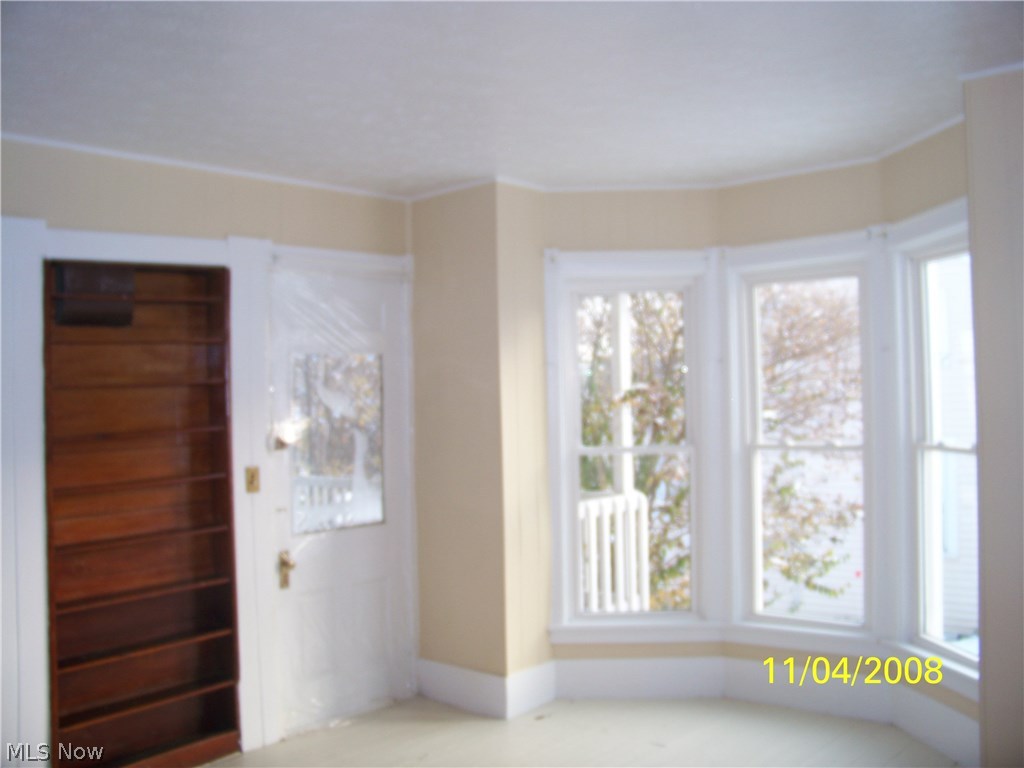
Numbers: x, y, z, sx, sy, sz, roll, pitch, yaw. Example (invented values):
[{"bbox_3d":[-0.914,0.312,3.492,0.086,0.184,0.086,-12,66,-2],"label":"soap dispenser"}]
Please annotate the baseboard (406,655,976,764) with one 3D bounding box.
[{"bbox_3d":[0.816,1.486,4.609,2.695,0.200,0.930,-2,-1,38],"label":"baseboard"}]

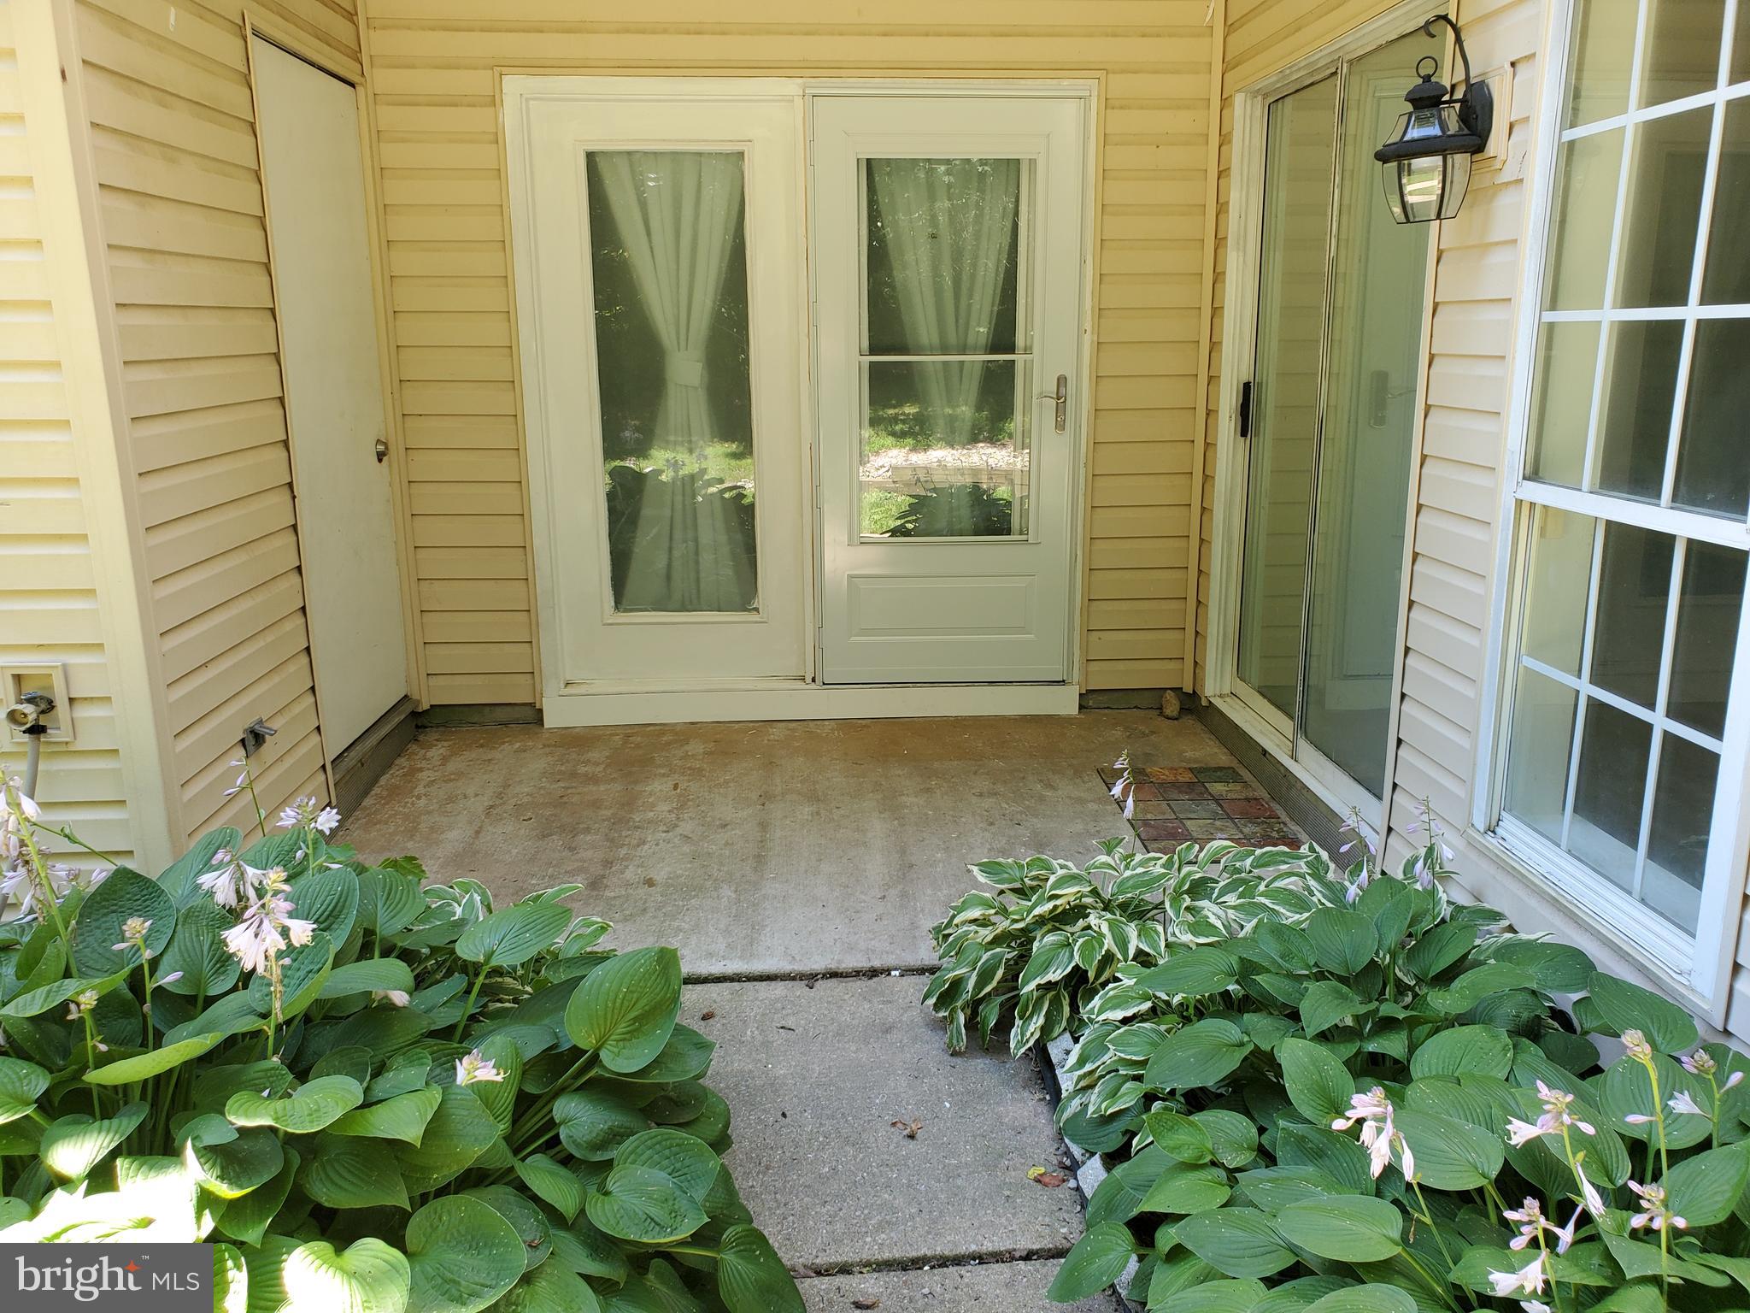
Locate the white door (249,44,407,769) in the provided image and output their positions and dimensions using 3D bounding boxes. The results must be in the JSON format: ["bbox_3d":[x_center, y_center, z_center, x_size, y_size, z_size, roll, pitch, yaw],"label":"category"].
[{"bbox_3d":[-1.628,-0.746,4.027,0.060,1.990,0.800,-1,14,-3],"label":"white door"}]

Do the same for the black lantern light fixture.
[{"bbox_3d":[1.118,-1.079,2.648,0.210,0.380,0.190,-1,14,-3],"label":"black lantern light fixture"}]

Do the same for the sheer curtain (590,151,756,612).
[{"bbox_3d":[-0.700,-0.939,4.651,0.540,1.610,0.080,-1,14,-3],"label":"sheer curtain"}]

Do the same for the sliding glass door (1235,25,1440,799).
[{"bbox_3d":[1.235,-0.679,3.742,0.090,1.960,1.450,-1,14,-3],"label":"sliding glass door"}]

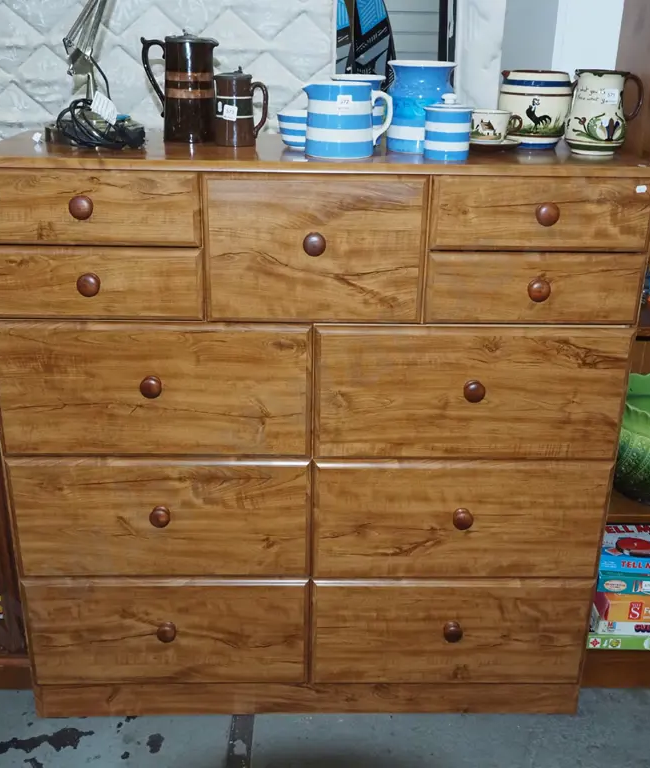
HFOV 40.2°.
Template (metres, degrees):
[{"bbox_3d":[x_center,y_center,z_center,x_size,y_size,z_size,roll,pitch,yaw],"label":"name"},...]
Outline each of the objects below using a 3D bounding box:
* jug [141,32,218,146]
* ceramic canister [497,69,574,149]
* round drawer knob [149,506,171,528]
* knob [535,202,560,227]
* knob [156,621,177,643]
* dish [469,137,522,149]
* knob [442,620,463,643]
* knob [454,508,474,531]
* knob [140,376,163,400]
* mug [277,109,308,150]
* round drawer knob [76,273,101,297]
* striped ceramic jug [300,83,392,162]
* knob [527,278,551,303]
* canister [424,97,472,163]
[{"bbox_3d":[-0.277,-0.578,1.723,0.146,0.201,0.098,3,22,5],"label":"jug"},{"bbox_3d":[0.411,-0.525,1.699,0.160,0.138,0.144,-3,23,-9],"label":"ceramic canister"},{"bbox_3d":[-0.326,0.264,1.762,0.040,0.040,0.032,0,22,-1],"label":"round drawer knob"},{"bbox_3d":[0.386,-0.294,1.541,0.040,0.040,0.030,0,22,-2],"label":"knob"},{"bbox_3d":[-0.331,0.518,1.854,0.040,0.040,0.030,0,22,-2],"label":"knob"},{"bbox_3d":[0.307,-0.447,1.661,0.122,0.020,0.122,1,22,0],"label":"dish"},{"bbox_3d":[0.272,0.526,1.880,0.040,0.040,0.032,0,22,-1],"label":"knob"},{"bbox_3d":[0.276,0.270,1.769,0.040,0.040,0.030,0,22,-2],"label":"knob"},{"bbox_3d":[-0.322,0.005,1.644,0.040,0.040,0.030,0,22,-2],"label":"knob"},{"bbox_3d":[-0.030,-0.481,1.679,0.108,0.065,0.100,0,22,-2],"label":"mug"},{"bbox_3d":[-0.418,-0.175,1.568,0.040,0.040,0.030,0,22,-2],"label":"round drawer knob"},{"bbox_3d":[0.040,-0.473,1.586,0.159,0.121,0.123,-2,22,-7],"label":"striped ceramic jug"},{"bbox_3d":[0.384,-0.168,1.596,0.040,0.040,0.032,0,22,-1],"label":"knob"},{"bbox_3d":[0.214,-0.450,1.550,0.085,0.108,0.085,0,22,-1],"label":"canister"}]

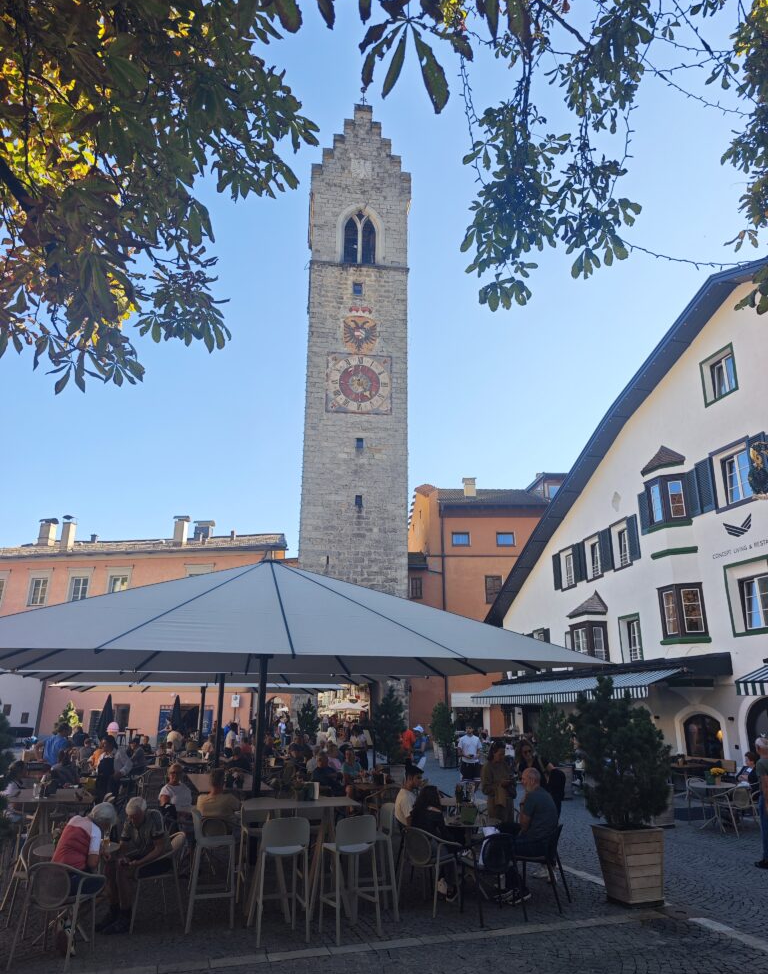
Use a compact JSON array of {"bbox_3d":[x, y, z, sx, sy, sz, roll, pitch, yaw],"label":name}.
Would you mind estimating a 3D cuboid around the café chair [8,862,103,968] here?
[{"bbox_3d":[-2.692,3.479,5.665,0.560,0.790,0.570,-1,-18,6],"label":"café chair"}]

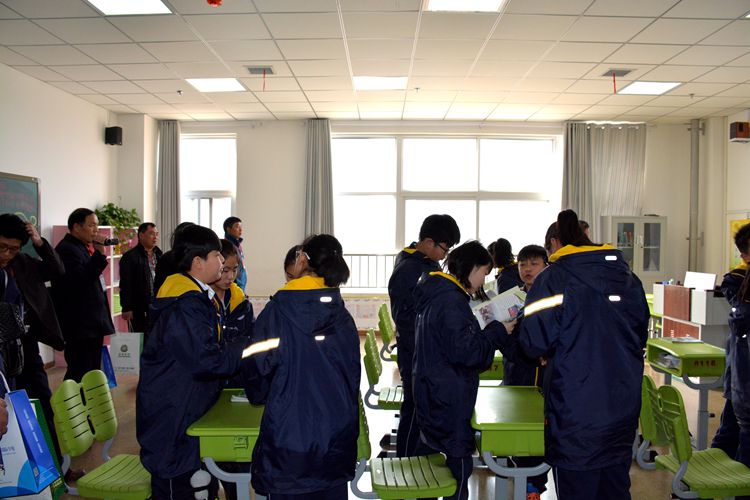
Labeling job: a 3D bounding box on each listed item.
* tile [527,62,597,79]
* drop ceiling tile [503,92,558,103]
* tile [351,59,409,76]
[{"bbox_3d":[1.857,-1.813,5.621,0.600,0.020,0.600,0,2,1],"label":"tile"},{"bbox_3d":[1.854,-1.834,6.745,0.600,0.020,0.600,0,2,1],"label":"drop ceiling tile"},{"bbox_3d":[0.056,-1.832,5.648,0.600,0.025,0.600,0,2,1],"label":"tile"}]

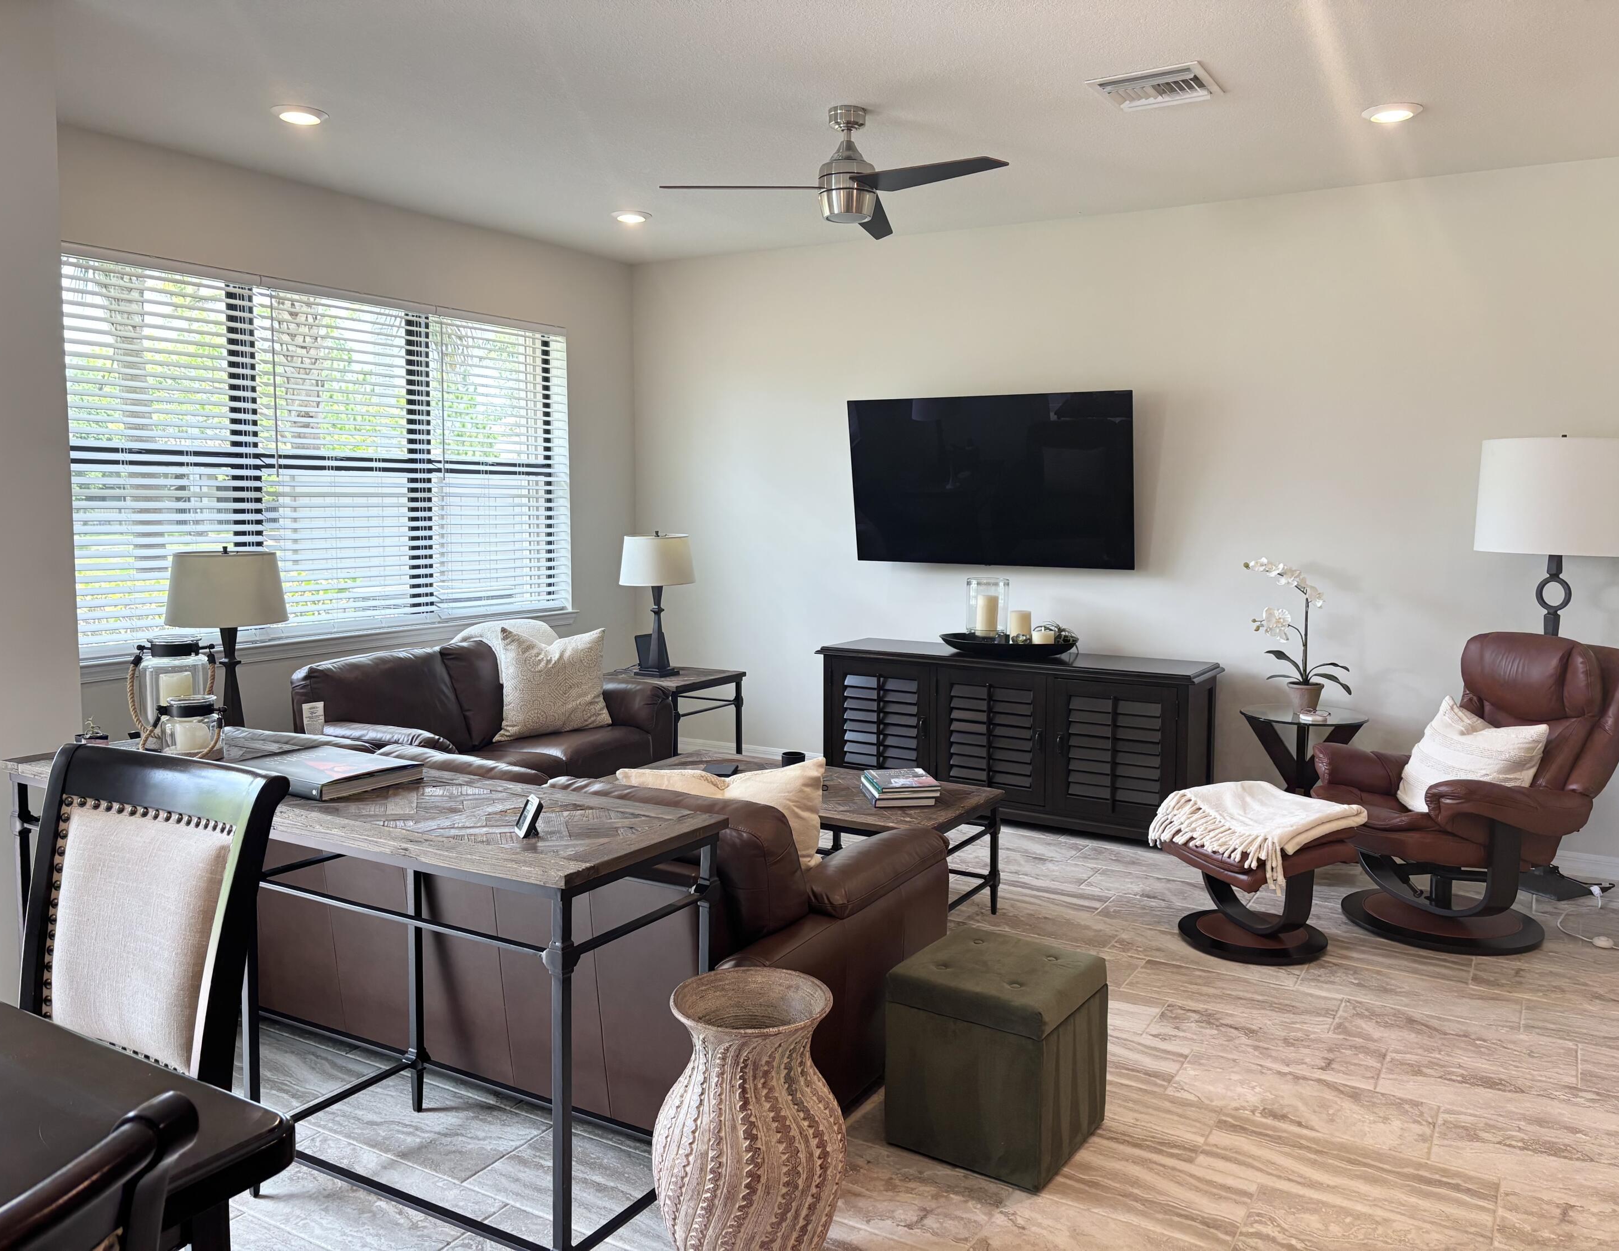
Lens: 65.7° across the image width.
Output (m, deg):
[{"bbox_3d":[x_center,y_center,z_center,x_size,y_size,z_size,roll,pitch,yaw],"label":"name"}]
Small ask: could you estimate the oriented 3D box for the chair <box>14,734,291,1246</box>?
[{"bbox_3d":[-1.249,0.765,1.928,0.520,1.040,0.620,3,6,26],"label":"chair"}]

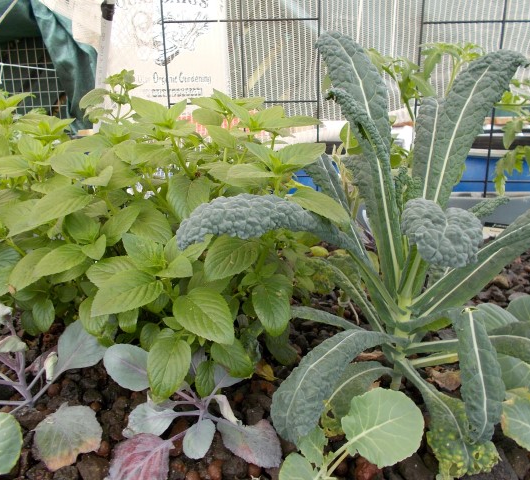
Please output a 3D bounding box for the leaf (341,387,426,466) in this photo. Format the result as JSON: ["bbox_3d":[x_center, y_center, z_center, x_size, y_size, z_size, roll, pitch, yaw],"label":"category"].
[{"bbox_3d":[0.125,0.193,0.503,0.090,0.054,0.067,-7,17,-22],"label":"leaf"}]

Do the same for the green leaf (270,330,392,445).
[{"bbox_3d":[0.074,0.163,0.537,0.172,0.045,0.075,-33,46,-26],"label":"green leaf"}]

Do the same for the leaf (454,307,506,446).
[{"bbox_3d":[0.242,0.152,0.540,0.047,0.156,0.028,-8,9,8],"label":"leaf"}]

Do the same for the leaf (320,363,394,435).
[{"bbox_3d":[0.120,0.201,0.610,0.117,0.035,0.058,-32,55,-31],"label":"leaf"}]

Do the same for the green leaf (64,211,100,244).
[{"bbox_3d":[-0.239,-0.017,0.628,0.064,0.043,0.044,13,20,41],"label":"green leaf"}]

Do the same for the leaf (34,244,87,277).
[{"bbox_3d":[-0.257,0.029,0.605,0.069,0.015,0.040,-29,51,-26],"label":"leaf"}]

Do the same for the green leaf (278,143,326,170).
[{"bbox_3d":[0.047,-0.108,0.620,0.073,0.018,0.038,-30,43,0],"label":"green leaf"}]

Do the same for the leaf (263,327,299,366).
[{"bbox_3d":[0.021,0.134,0.605,0.036,0.059,0.016,-31,-10,-15],"label":"leaf"}]

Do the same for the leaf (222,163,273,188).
[{"bbox_3d":[-0.022,-0.082,0.610,0.069,0.037,0.054,-8,17,-24],"label":"leaf"}]

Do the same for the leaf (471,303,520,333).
[{"bbox_3d":[0.333,0.111,0.690,0.060,0.020,0.067,-30,47,-29],"label":"leaf"}]

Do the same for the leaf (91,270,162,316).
[{"bbox_3d":[-0.153,0.060,0.537,0.084,0.047,0.060,-9,17,-28],"label":"leaf"}]

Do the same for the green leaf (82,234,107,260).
[{"bbox_3d":[-0.198,0.009,0.557,0.032,0.018,0.042,-9,24,-24],"label":"green leaf"}]

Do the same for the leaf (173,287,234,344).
[{"bbox_3d":[-0.068,0.087,0.553,0.089,0.055,0.055,10,19,35],"label":"leaf"}]

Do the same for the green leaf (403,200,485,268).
[{"bbox_3d":[0.196,-0.011,0.530,0.080,0.066,0.080,2,15,11],"label":"green leaf"}]

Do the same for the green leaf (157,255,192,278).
[{"bbox_3d":[-0.098,0.031,0.543,0.044,0.031,0.032,4,16,17],"label":"green leaf"}]

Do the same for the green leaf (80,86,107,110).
[{"bbox_3d":[-0.278,-0.230,0.785,0.051,0.015,0.030,-33,48,-11],"label":"green leaf"}]

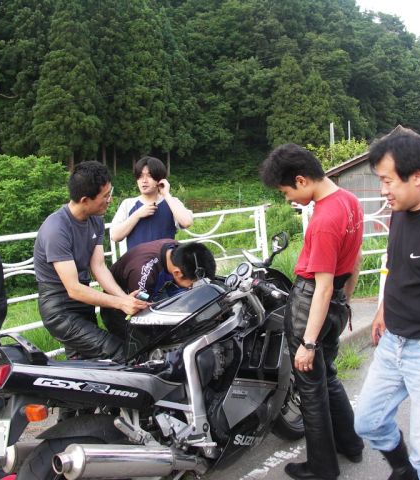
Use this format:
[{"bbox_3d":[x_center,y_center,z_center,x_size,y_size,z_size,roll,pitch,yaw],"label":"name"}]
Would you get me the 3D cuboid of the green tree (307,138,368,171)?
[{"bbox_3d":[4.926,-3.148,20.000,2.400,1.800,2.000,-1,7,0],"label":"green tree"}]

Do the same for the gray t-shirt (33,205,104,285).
[{"bbox_3d":[-0.689,0.022,2.520,0.290,0.430,0.440,9,11,29],"label":"gray t-shirt"}]

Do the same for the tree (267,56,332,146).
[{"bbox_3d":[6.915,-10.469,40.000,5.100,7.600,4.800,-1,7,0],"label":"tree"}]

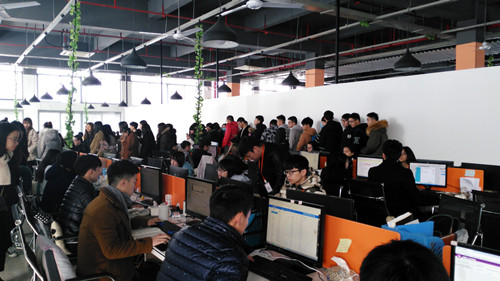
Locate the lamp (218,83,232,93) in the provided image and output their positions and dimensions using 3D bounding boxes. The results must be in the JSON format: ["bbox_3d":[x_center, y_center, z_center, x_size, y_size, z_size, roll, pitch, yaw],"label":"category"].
[{"bbox_3d":[-0.548,-1.180,8.000,0.330,0.250,0.330,-1,3,0],"label":"lamp"}]

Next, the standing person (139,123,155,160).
[{"bbox_3d":[-2.520,0.394,8.800,0.360,1.670,0.480,0,2,-7],"label":"standing person"}]

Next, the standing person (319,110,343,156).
[{"bbox_3d":[1.460,0.363,6.450,0.520,1.800,0.360,-1,3,-18],"label":"standing person"}]

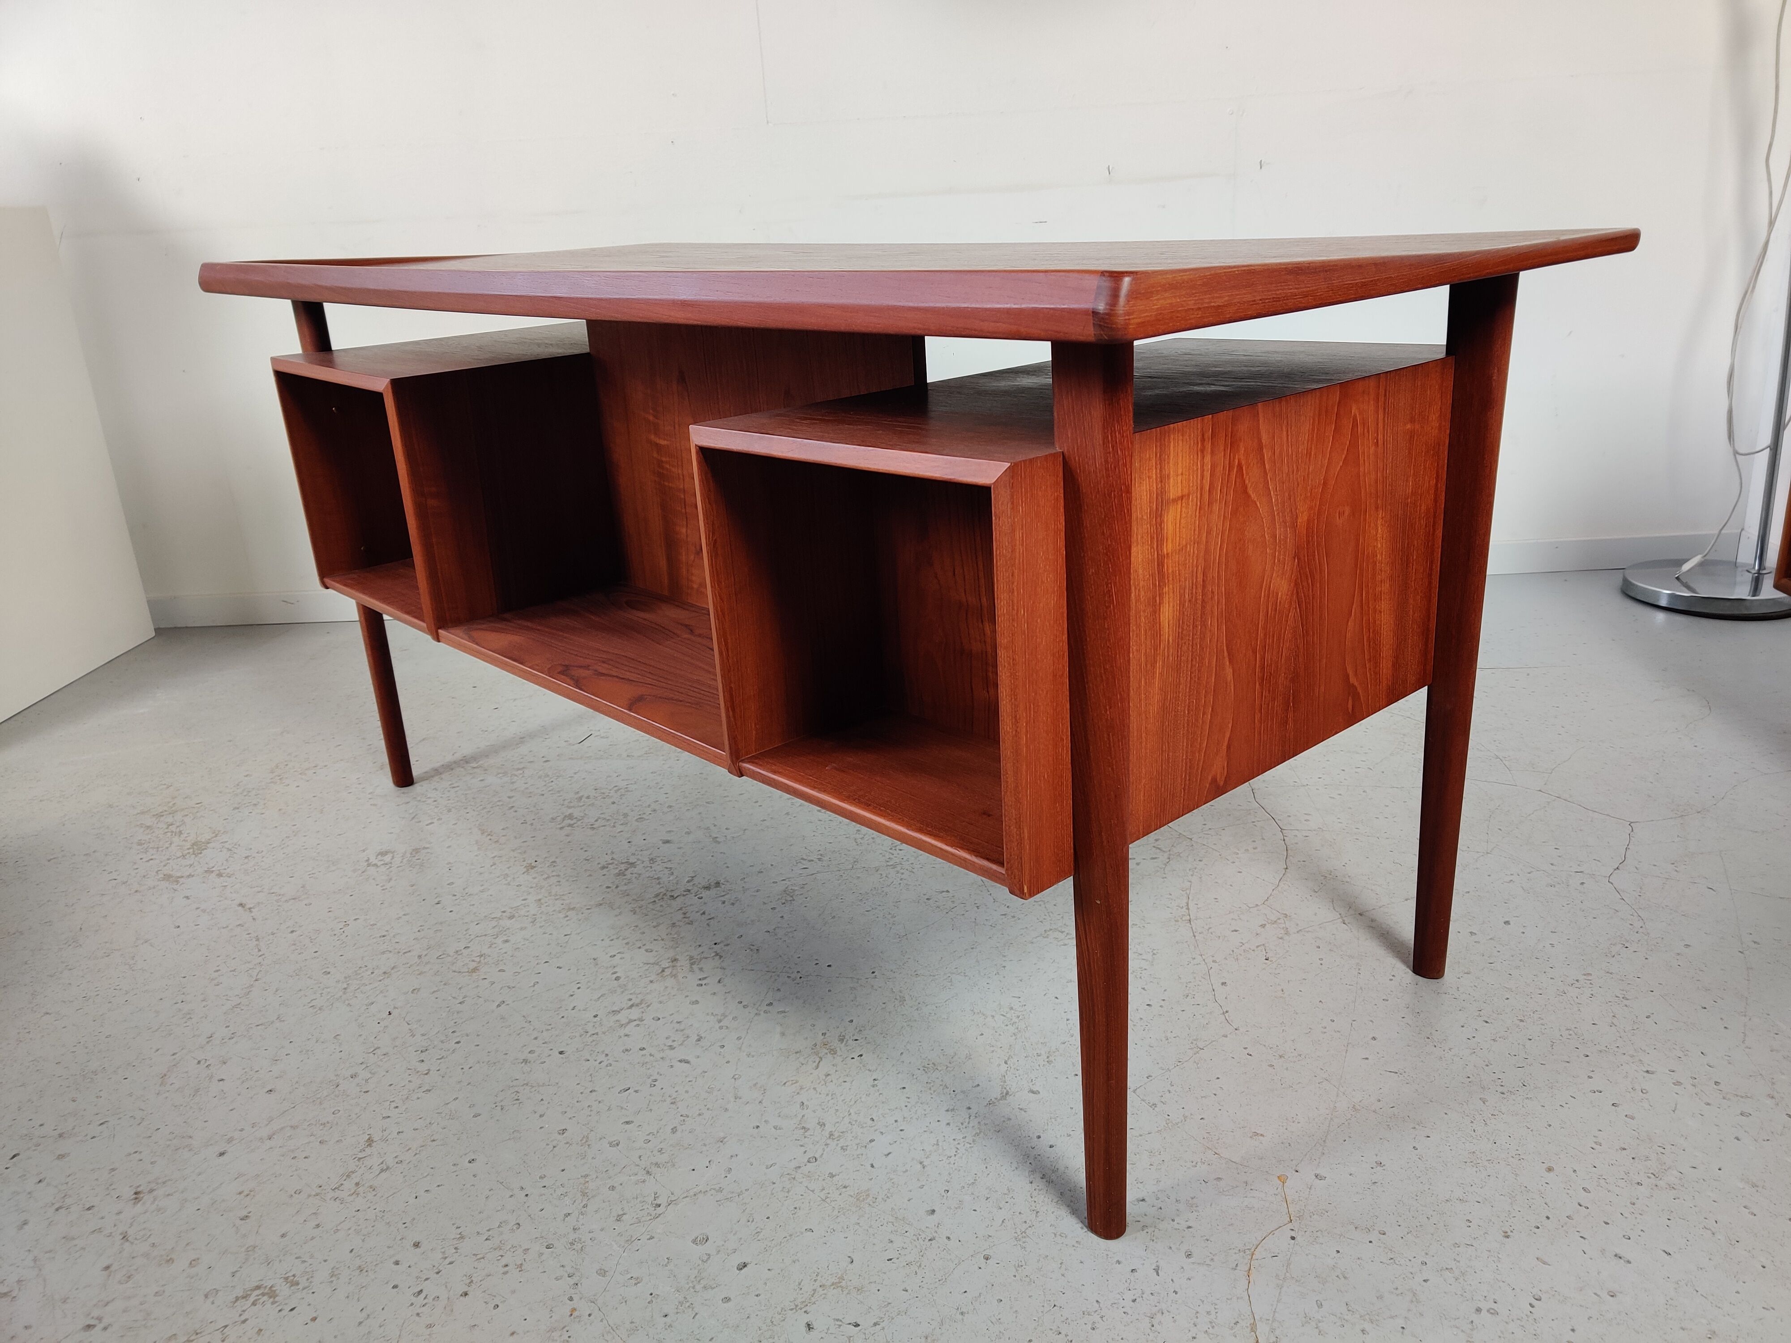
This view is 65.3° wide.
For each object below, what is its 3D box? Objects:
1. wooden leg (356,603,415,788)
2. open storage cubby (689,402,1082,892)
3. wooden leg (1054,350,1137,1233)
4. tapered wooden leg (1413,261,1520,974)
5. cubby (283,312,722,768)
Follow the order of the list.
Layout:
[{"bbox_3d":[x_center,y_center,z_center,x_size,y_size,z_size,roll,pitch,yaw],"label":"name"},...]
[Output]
[{"bbox_3d":[-0.730,-0.166,1.896,0.045,0.690,0.054,-20,25,-38],"label":"wooden leg"},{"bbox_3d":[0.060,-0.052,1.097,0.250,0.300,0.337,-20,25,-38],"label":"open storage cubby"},{"bbox_3d":[0.142,0.108,0.964,0.045,0.690,0.055,-20,25,-38],"label":"wooden leg"},{"bbox_3d":[0.509,-0.025,1.270,0.045,0.690,0.055,-20,25,-38],"label":"tapered wooden leg"},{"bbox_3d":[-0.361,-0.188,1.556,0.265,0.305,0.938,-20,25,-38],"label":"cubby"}]

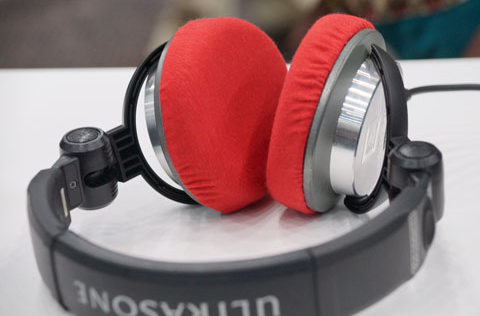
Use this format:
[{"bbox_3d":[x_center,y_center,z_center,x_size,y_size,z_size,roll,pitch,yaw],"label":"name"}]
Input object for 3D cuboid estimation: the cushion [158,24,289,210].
[{"bbox_3d":[-0.001,-0.023,0.797,0.024,0.097,0.096,-9,18,33],"label":"cushion"}]

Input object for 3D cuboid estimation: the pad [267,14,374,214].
[{"bbox_3d":[0.037,-0.023,0.774,0.024,0.097,0.096,17,30,17],"label":"pad"}]

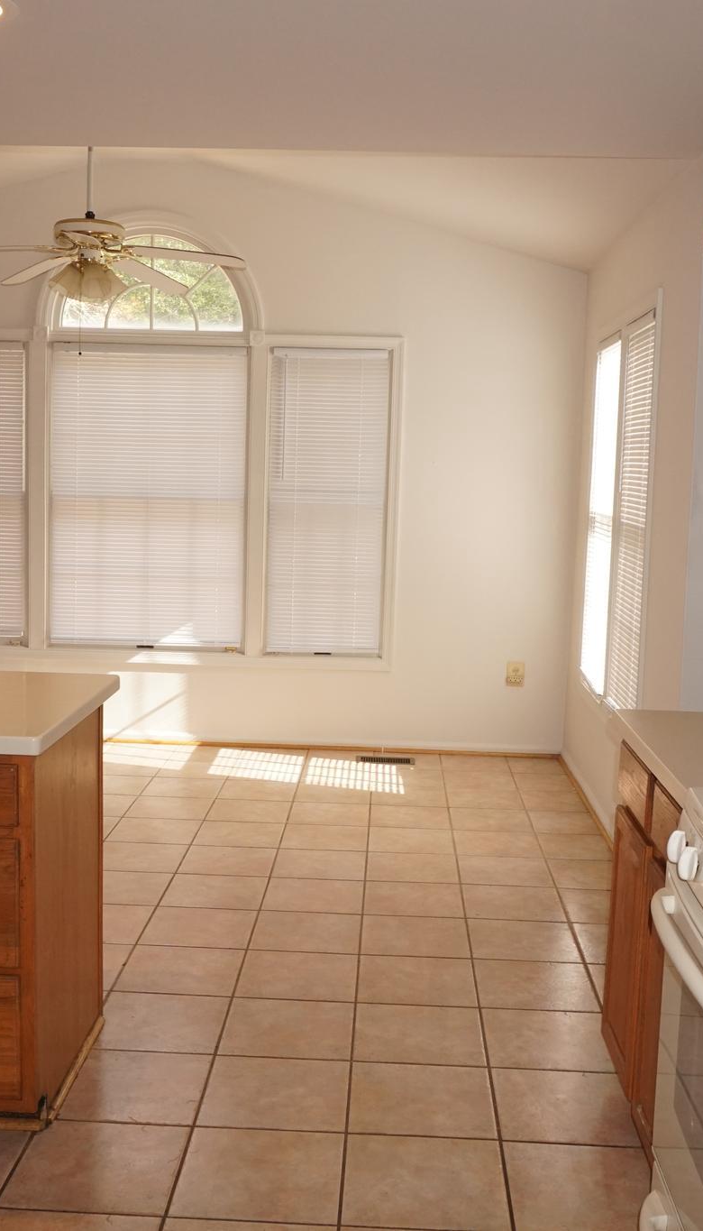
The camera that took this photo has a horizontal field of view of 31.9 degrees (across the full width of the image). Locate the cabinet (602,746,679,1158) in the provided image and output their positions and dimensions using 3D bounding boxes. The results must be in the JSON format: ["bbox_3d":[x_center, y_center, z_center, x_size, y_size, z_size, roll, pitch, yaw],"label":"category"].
[{"bbox_3d":[0.910,0.746,2.614,0.602,0.867,0.751,2,7,2],"label":"cabinet"}]

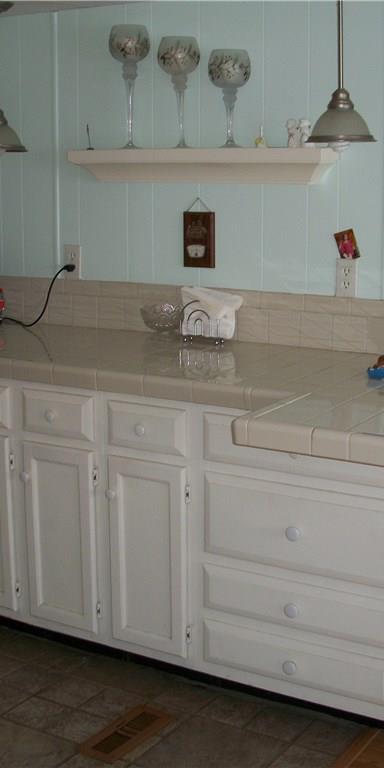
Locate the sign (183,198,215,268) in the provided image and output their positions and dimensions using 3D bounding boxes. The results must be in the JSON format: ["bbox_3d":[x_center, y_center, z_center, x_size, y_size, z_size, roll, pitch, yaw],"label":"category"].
[{"bbox_3d":[0.025,-0.502,3.444,0.107,0.226,0.018,7,13,31],"label":"sign"}]

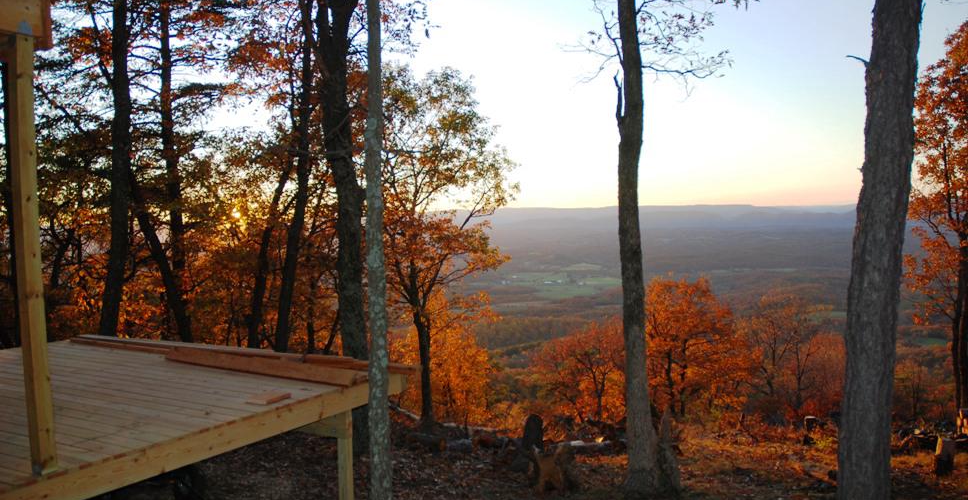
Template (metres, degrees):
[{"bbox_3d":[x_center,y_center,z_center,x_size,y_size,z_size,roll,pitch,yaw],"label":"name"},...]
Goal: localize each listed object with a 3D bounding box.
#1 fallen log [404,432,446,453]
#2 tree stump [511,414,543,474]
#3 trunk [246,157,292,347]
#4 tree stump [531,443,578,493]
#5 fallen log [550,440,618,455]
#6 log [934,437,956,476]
[{"bbox_3d":[-0.724,2.396,9.000,0.530,0.180,0.180,0,3,28],"label":"fallen log"},{"bbox_3d":[0.491,2.248,8.400,0.340,0.670,0.340,-1,2,0],"label":"tree stump"},{"bbox_3d":[-3.533,0.462,12.000,0.240,4.130,0.240,9,0,0],"label":"trunk"},{"bbox_3d":[0.727,2.244,7.500,0.460,0.470,0.430,-1,3,0],"label":"tree stump"},{"bbox_3d":[1.257,2.445,9.000,0.880,0.170,0.170,-2,3,-5],"label":"fallen log"},{"bbox_3d":[4.825,2.159,7.600,0.210,0.390,0.210,0,3,33],"label":"log"}]

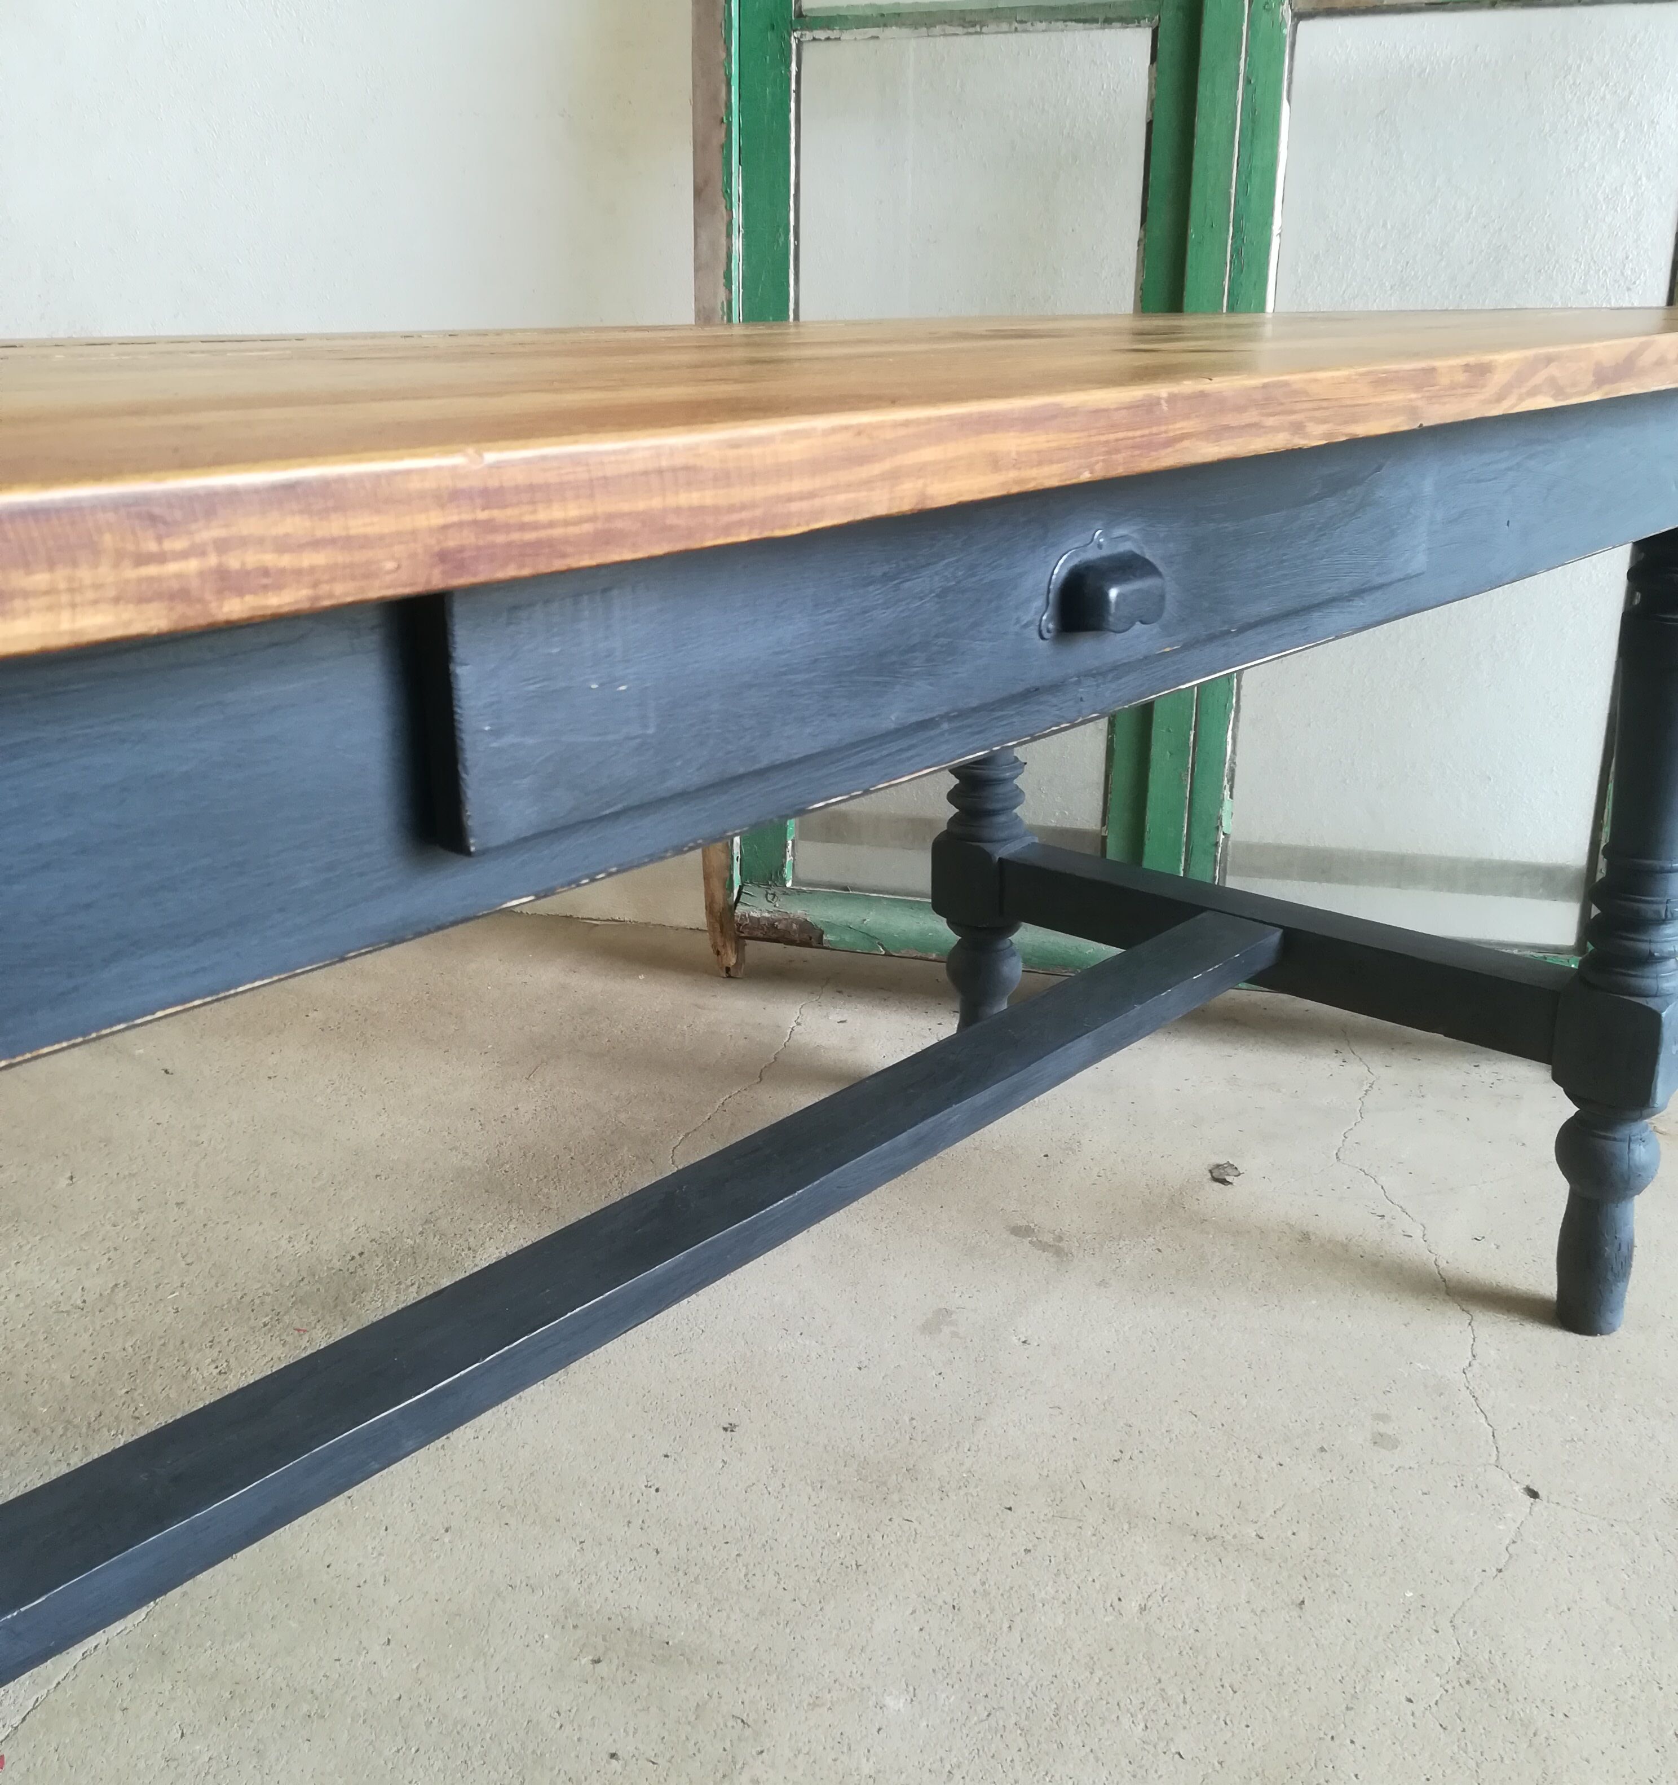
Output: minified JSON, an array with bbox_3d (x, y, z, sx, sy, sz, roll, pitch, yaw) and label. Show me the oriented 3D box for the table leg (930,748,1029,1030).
[{"bbox_3d":[0.148,-0.133,1.693,0.079,0.752,0.079,16,26,41],"label":"table leg"}]

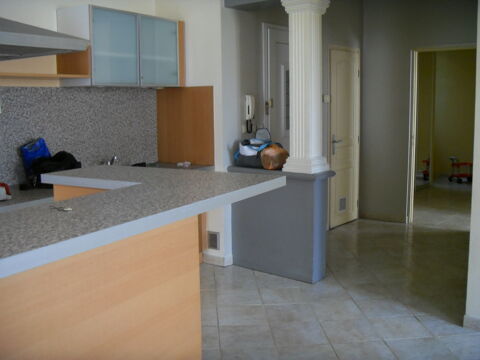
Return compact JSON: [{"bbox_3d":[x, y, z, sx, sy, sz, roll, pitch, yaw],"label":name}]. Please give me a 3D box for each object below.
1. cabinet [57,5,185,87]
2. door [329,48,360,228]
[{"bbox_3d":[-0.926,-1.040,4.395,0.335,0.573,1.077,4,10,33],"label":"cabinet"},{"bbox_3d":[1.218,-0.474,6.318,0.050,2.030,0.741,6,11,38],"label":"door"}]

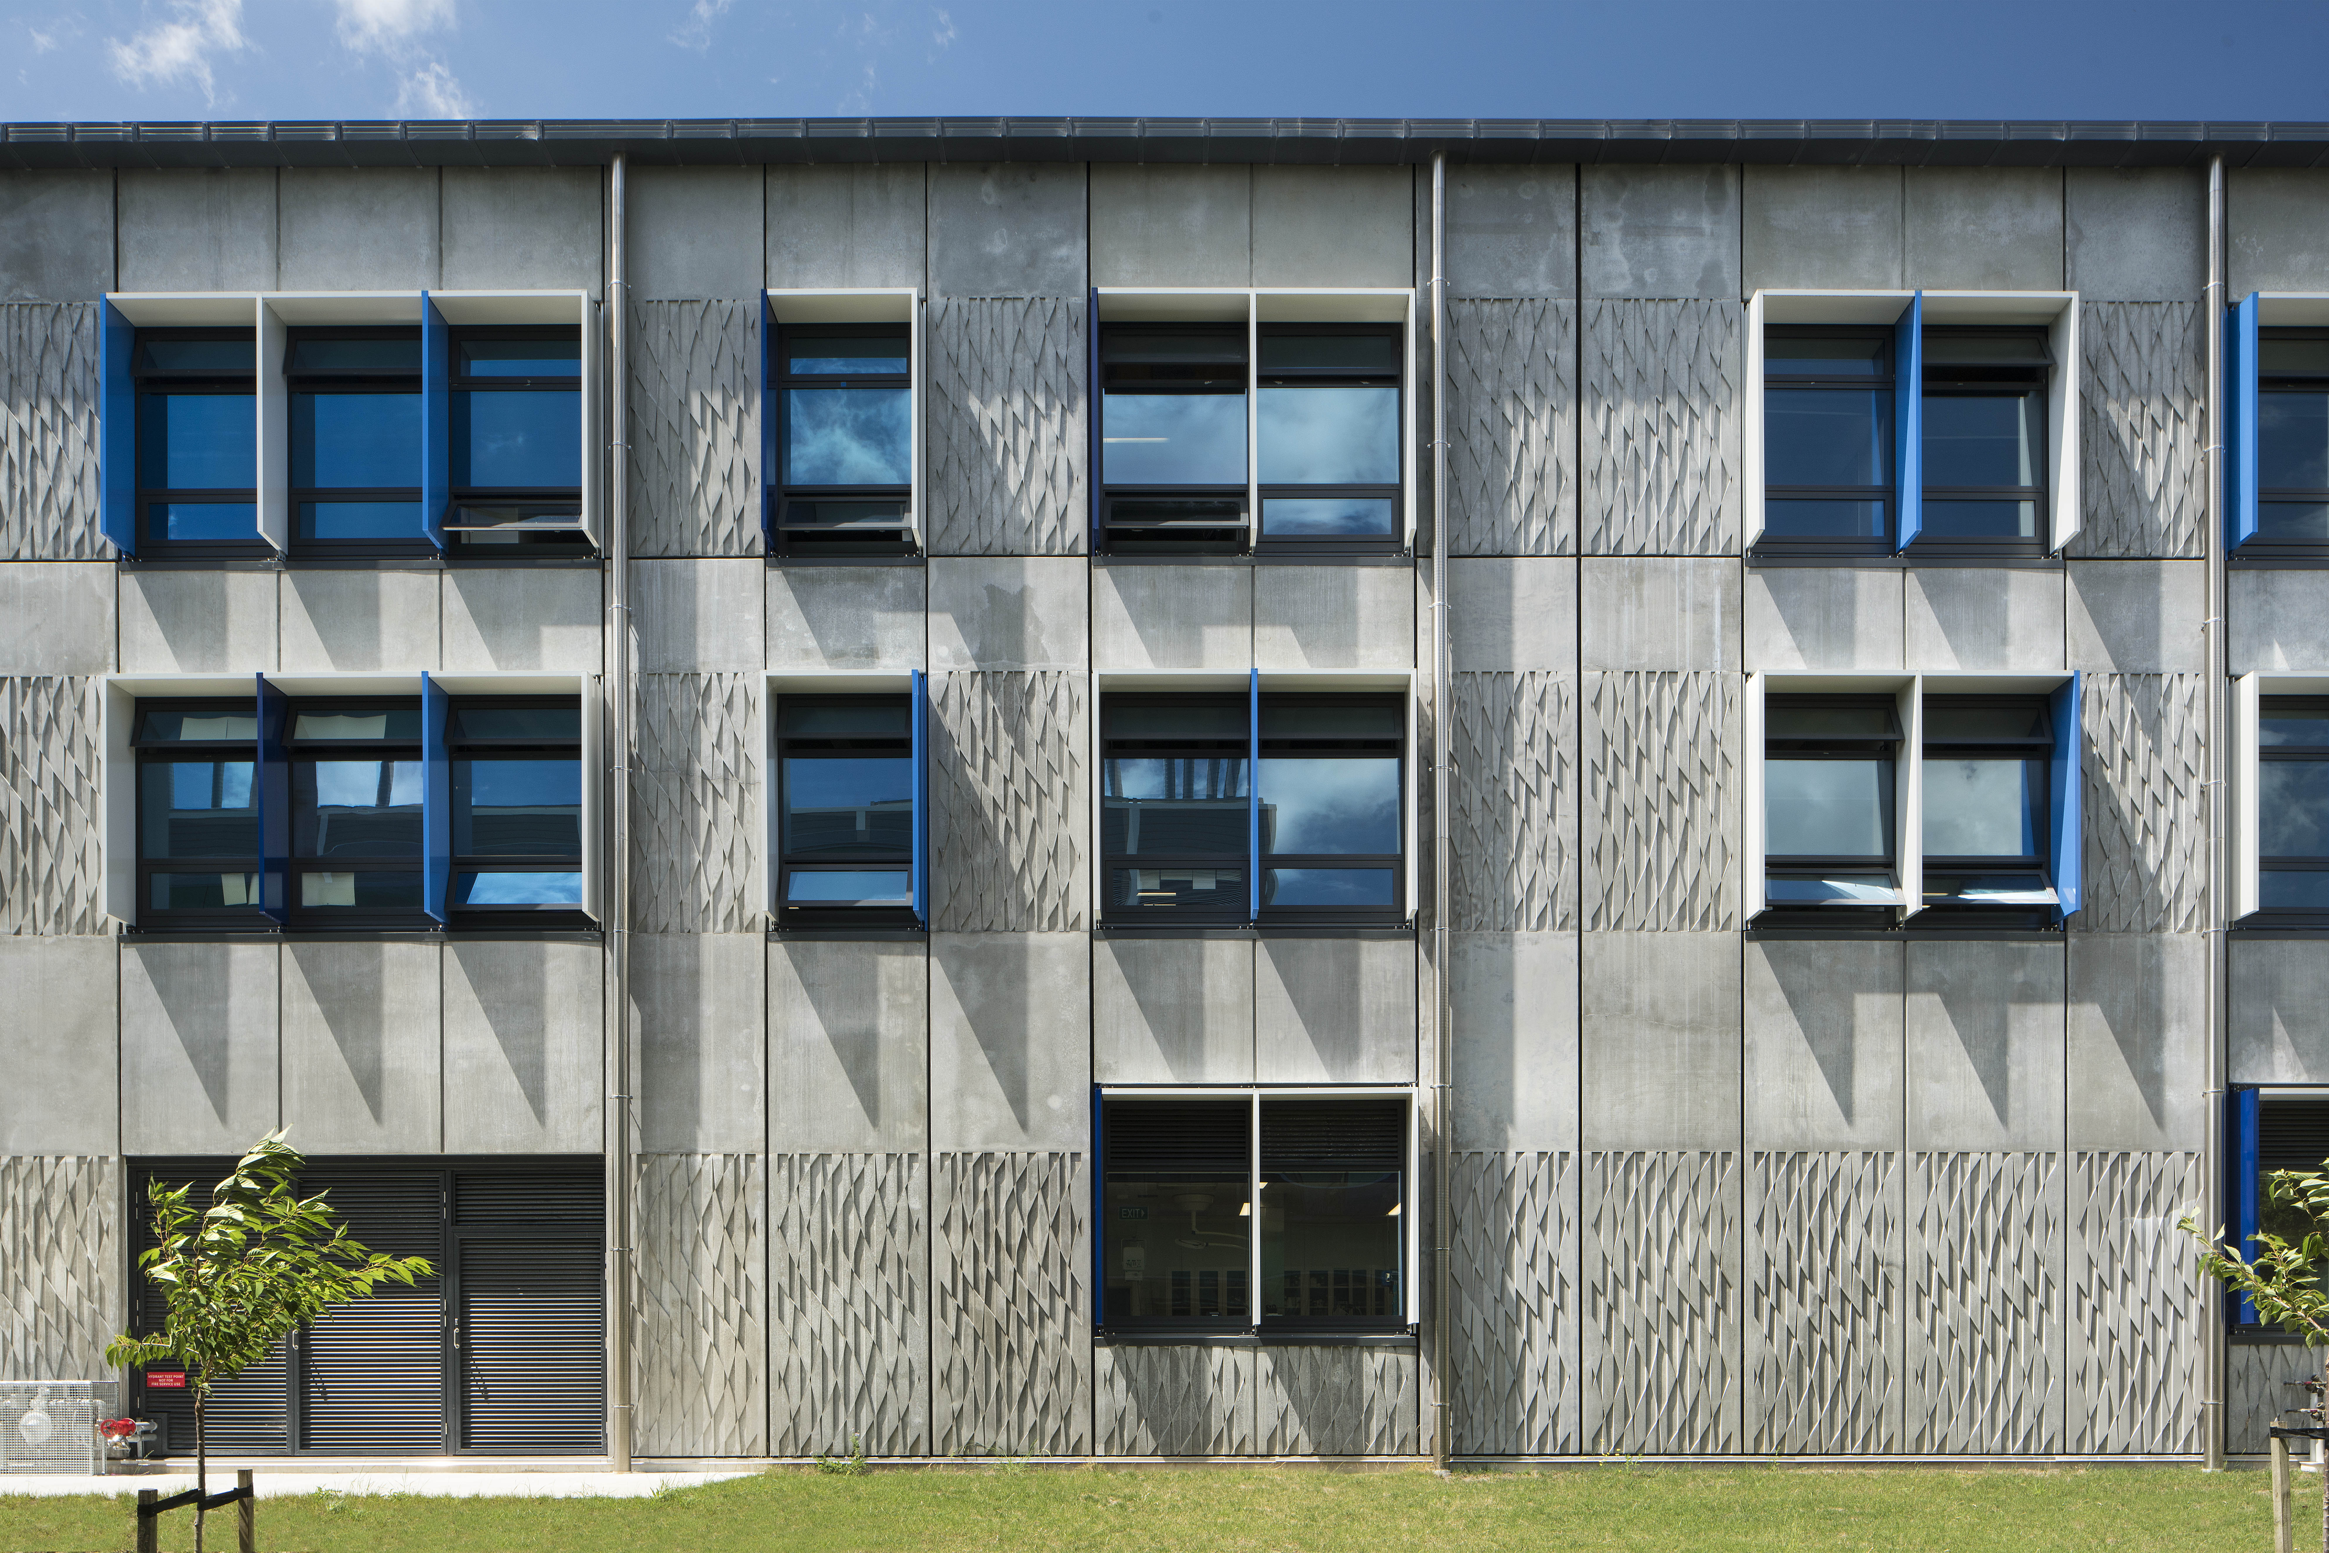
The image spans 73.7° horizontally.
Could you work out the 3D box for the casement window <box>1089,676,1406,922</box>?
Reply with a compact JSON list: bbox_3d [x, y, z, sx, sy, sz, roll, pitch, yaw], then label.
[{"bbox_3d":[0.838,0.268,14.750,2.973,2.316,0.150,0,0,0],"label":"casement window"}]

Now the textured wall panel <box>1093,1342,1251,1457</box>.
[{"bbox_3d":[0.106,5.828,14.550,1.487,1.036,0.100,0,0,0],"label":"textured wall panel"}]

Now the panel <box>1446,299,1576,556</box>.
[{"bbox_3d":[3.155,-3.235,14.380,1.339,2.376,0.120,0,0,0],"label":"panel"}]

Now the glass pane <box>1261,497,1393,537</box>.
[{"bbox_3d":[1.534,-2.412,14.470,1.221,0.365,0.030,0,0,0],"label":"glass pane"}]

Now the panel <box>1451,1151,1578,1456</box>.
[{"bbox_3d":[3.167,4.886,14.380,1.331,2.814,0.120,0,0,0],"label":"panel"}]

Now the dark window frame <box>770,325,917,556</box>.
[{"bbox_3d":[-2.989,-3.156,14.630,1.384,2.195,0.100,0,0,0],"label":"dark window frame"}]

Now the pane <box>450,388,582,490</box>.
[{"bbox_3d":[-5.985,-3.141,14.470,1.272,0.907,0.030,0,0,0],"label":"pane"}]

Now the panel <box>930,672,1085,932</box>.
[{"bbox_3d":[-1.481,0.241,14.730,1.464,2.463,0.100,0,0,0],"label":"panel"}]

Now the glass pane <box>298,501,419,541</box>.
[{"bbox_3d":[-7.468,-2.382,14.470,1.187,0.356,0.030,0,0,0],"label":"glass pane"}]

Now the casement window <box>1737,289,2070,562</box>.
[{"bbox_3d":[6.860,-3.200,14.220,2.950,2.330,0.460,0,0,0],"label":"casement window"}]

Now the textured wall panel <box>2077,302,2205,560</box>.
[{"bbox_3d":[9.292,-3.273,14.730,1.412,2.429,0.100,0,0,0],"label":"textured wall panel"}]

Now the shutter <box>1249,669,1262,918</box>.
[{"bbox_3d":[0.828,0.129,14.400,0.075,2.221,0.400,0,0,0],"label":"shutter"}]

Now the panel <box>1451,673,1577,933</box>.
[{"bbox_3d":[3.195,0.241,14.730,1.412,2.463,0.100,0,0,0],"label":"panel"}]

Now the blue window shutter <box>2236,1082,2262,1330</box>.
[{"bbox_3d":[9.987,3.935,14.390,0.070,2.163,0.380,0,0,0],"label":"blue window shutter"}]

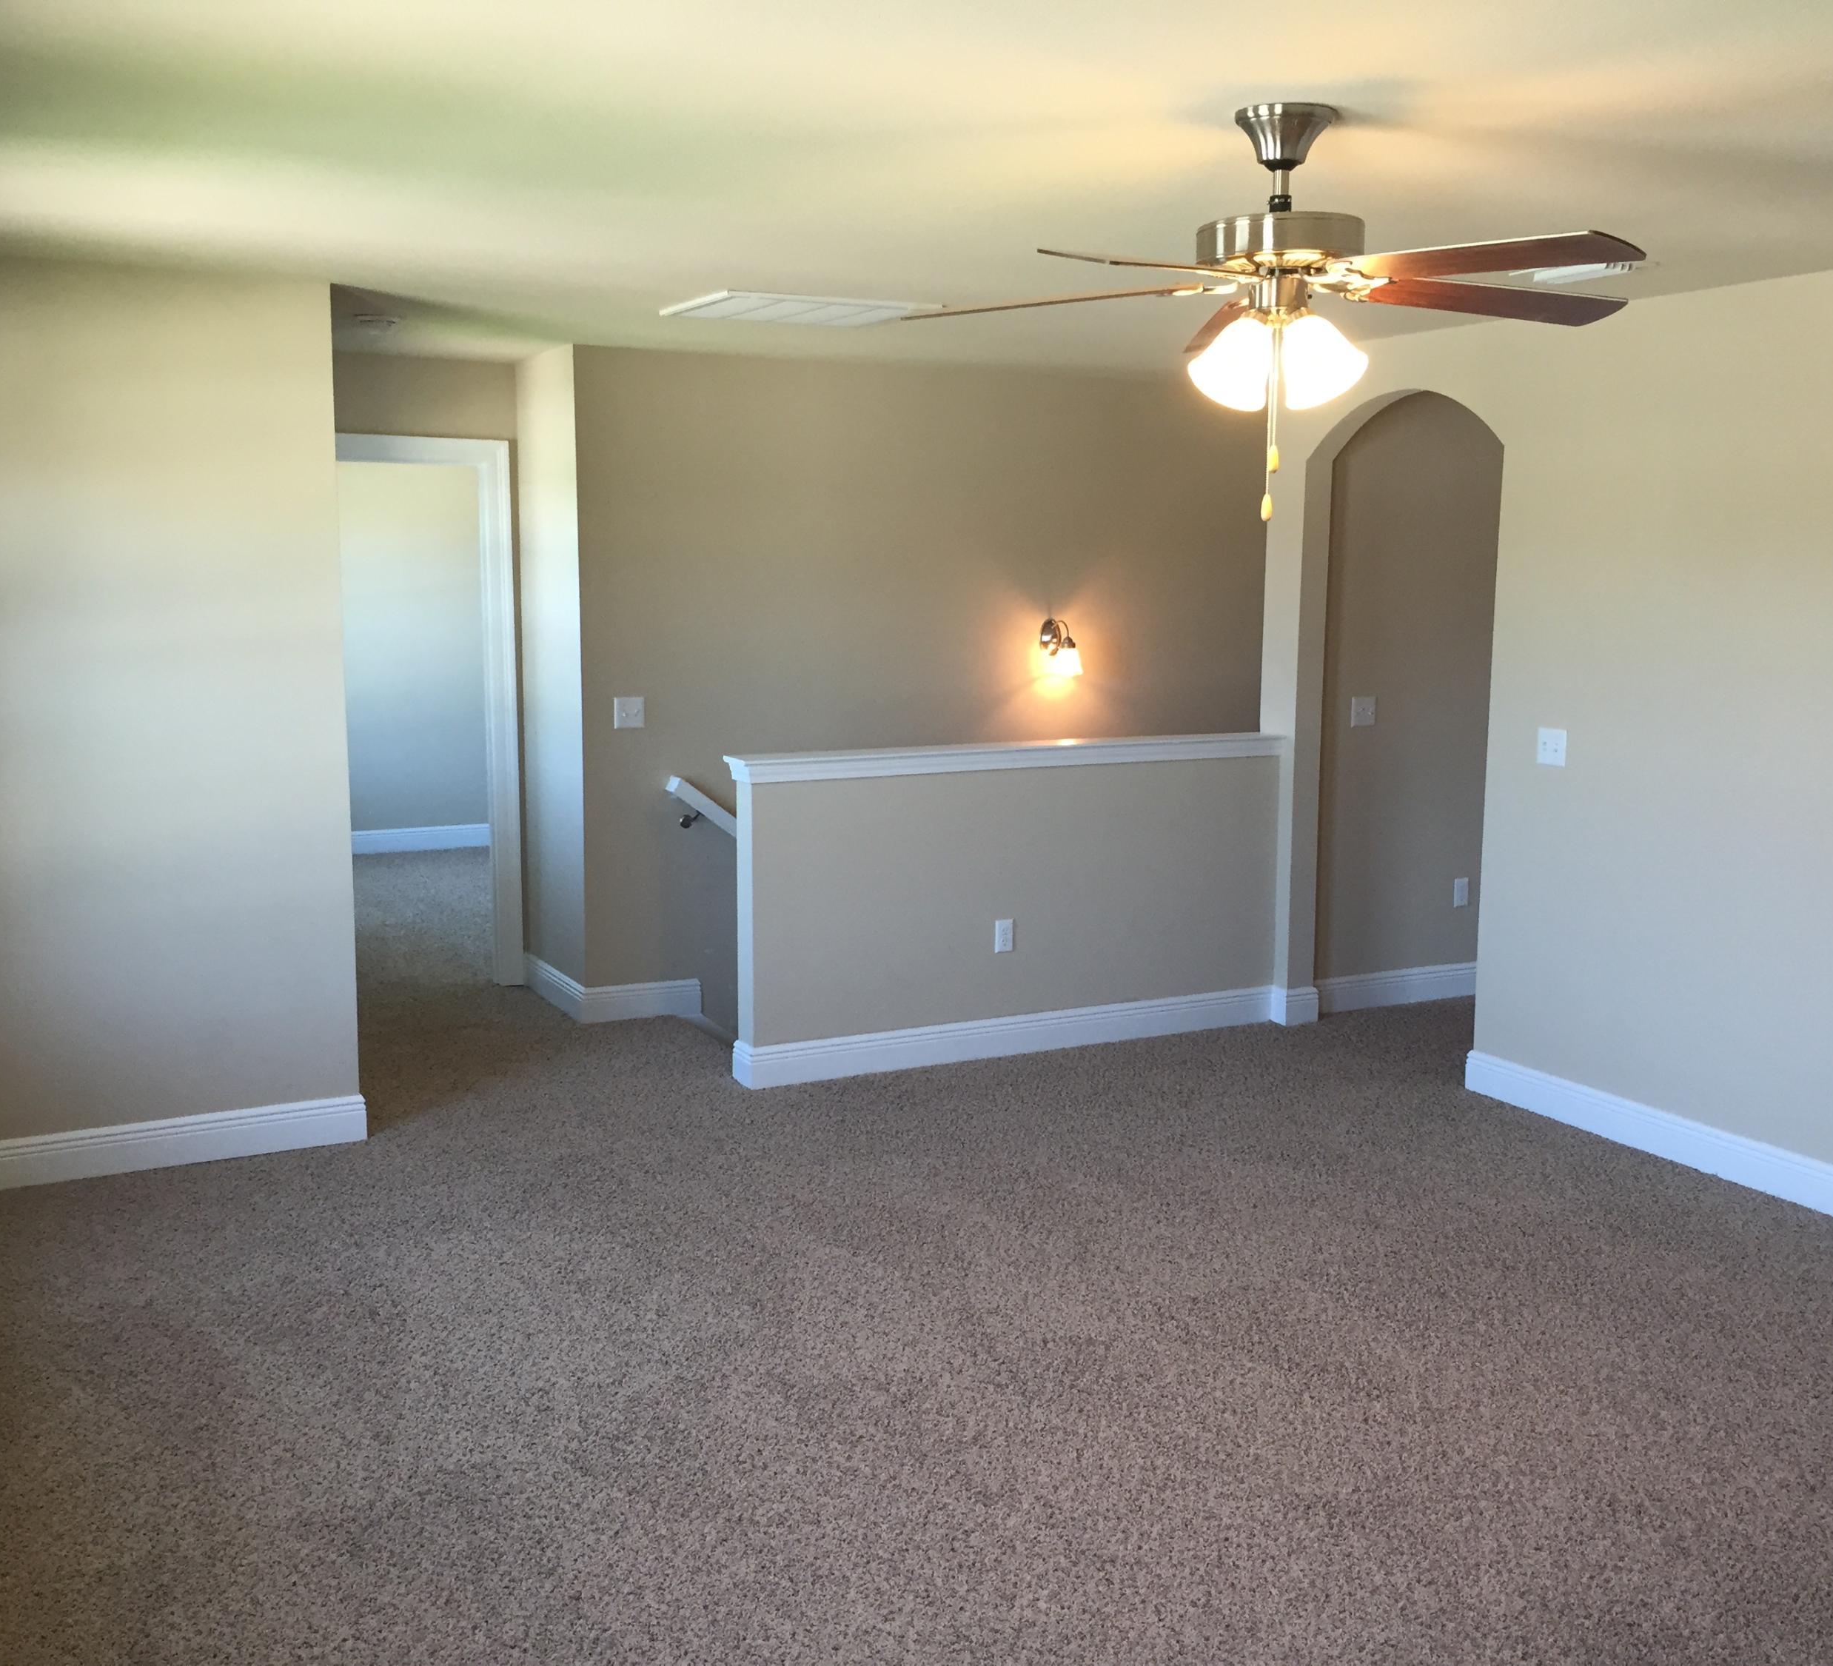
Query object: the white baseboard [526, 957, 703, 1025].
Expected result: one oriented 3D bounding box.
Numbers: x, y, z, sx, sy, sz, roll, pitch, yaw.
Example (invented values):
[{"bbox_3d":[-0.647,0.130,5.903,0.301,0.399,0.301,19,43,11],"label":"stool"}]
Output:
[{"bbox_3d":[-1.199,0.584,7.297,0.478,0.142,0.735,-4,9,-28],"label":"white baseboard"}]

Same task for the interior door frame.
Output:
[{"bbox_3d":[-2.040,-0.433,7.205,0.960,2.160,0.152,-4,9,-28],"label":"interior door frame"}]

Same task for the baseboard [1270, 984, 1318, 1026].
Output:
[{"bbox_3d":[1.419,0.642,6.995,0.166,0.137,0.095,-4,9,-28],"label":"baseboard"}]

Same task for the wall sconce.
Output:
[{"bbox_3d":[0.580,-0.759,7.551,0.112,0.215,0.190,-4,9,-28],"label":"wall sconce"}]

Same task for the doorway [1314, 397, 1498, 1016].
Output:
[{"bbox_3d":[1.674,-0.342,6.374,0.152,2.265,0.950,-4,9,-28],"label":"doorway"}]

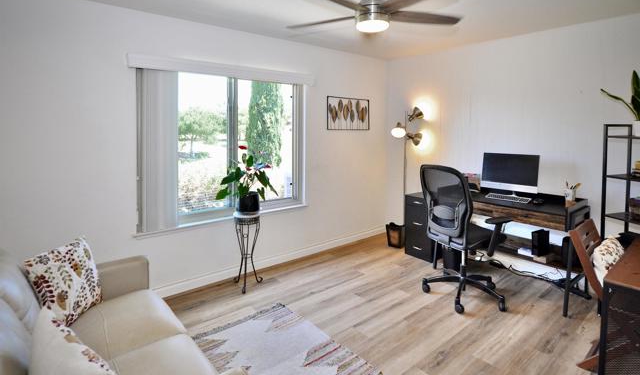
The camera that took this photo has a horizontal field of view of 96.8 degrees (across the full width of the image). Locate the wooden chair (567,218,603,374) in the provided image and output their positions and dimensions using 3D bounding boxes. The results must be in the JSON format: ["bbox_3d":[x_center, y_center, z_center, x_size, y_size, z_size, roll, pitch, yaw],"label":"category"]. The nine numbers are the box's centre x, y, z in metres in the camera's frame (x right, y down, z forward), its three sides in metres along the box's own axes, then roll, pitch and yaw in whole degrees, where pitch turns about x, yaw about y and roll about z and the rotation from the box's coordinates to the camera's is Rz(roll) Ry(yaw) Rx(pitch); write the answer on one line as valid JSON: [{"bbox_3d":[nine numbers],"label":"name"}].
[{"bbox_3d":[1.830,0.680,1.620,0.460,0.800,0.480,-7,11,-41],"label":"wooden chair"}]

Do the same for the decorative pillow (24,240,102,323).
[{"bbox_3d":[-1.470,0.540,1.630,0.140,0.390,0.380,-19,2,19],"label":"decorative pillow"}]

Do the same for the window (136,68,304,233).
[{"bbox_3d":[-0.805,-0.365,2.720,1.530,1.300,0.100,-6,10,-34],"label":"window"}]

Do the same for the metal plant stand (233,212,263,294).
[{"bbox_3d":[-0.660,0.560,2.550,0.270,0.660,0.270,-6,10,-35],"label":"metal plant stand"}]

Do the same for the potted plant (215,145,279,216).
[{"bbox_3d":[-0.635,-0.075,2.500,0.500,0.600,0.450,-6,10,-35],"label":"potted plant"}]

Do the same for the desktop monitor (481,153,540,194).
[{"bbox_3d":[1.860,-0.125,2.800,0.170,0.430,0.530,-8,11,-44],"label":"desktop monitor"}]

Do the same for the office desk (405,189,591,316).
[{"bbox_3d":[1.600,0.450,2.810,0.540,0.810,1.420,-7,11,-41],"label":"office desk"}]

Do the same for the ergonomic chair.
[{"bbox_3d":[1.215,0.385,2.360,0.640,1.070,0.640,-5,9,-31],"label":"ergonomic chair"}]

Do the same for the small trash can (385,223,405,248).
[{"bbox_3d":[0.945,0.590,3.500,0.240,0.270,0.240,8,11,44],"label":"small trash can"}]

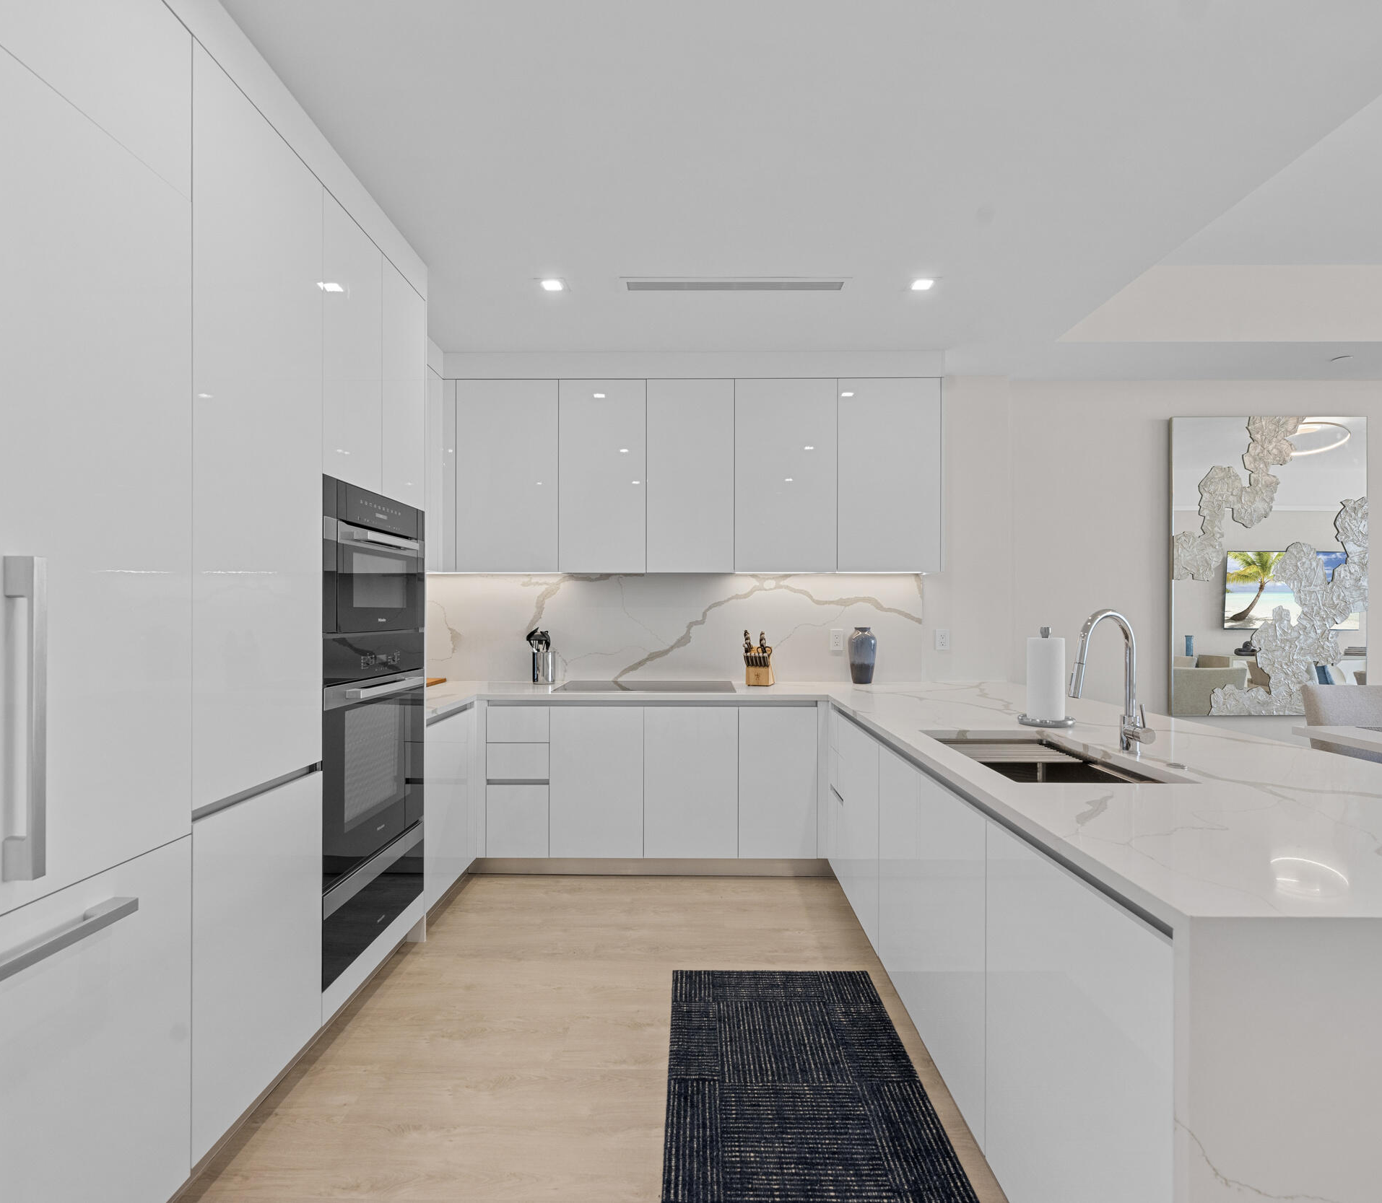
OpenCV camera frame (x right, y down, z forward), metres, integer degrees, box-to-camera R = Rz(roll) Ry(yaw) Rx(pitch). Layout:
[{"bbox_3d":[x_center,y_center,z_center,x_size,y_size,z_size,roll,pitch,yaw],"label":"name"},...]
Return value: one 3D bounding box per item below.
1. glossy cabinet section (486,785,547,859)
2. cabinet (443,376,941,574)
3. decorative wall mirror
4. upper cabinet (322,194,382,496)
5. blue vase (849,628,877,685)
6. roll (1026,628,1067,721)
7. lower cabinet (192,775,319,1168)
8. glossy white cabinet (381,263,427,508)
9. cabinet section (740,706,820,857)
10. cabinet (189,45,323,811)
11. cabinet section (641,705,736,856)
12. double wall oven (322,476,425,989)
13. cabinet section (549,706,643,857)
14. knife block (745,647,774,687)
[{"bbox_3d":[-0.859,1.099,3.800,0.320,0.366,0.580,0,0,1],"label":"glossy cabinet section"},{"bbox_3d":[0.012,-0.676,3.990,2.720,1.065,0.340,0,-1,1],"label":"cabinet"},{"bbox_3d":[3.466,-0.210,4.214,1.170,1.800,0.050,0,-1,1],"label":"decorative wall mirror"},{"bbox_3d":[-1.373,-0.790,2.259,0.600,0.842,0.390,0,-1,1],"label":"upper cabinet"},{"bbox_3d":[0.994,0.311,4.051,0.168,0.330,0.168,0,-1,1],"label":"blue vase"},{"bbox_3d":[1.315,0.262,2.588,0.142,0.330,0.142,0,-1,1],"label":"roll"},{"bbox_3d":[-1.377,0.852,1.798,0.600,0.768,0.530,0,-1,1],"label":"lower cabinet"},{"bbox_3d":[-1.369,-0.784,2.643,0.600,0.842,0.380,0,-1,1],"label":"glossy white cabinet"},{"bbox_3d":[0.439,0.902,3.781,0.396,0.753,0.580,0,0,1],"label":"cabinet section"},{"bbox_3d":[-1.377,-0.383,1.798,0.600,1.684,0.530,0,-1,1],"label":"cabinet"},{"bbox_3d":[0.006,0.903,3.787,0.470,0.753,0.580,0,0,1],"label":"cabinet section"},{"bbox_3d":[-1.361,0.393,2.447,0.580,1.512,0.765,0,-1,1],"label":"double wall oven"},{"bbox_3d":[-0.464,0.904,3.794,0.470,0.753,0.580,0,0,1],"label":"cabinet section"},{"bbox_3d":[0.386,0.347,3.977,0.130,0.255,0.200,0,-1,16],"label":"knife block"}]

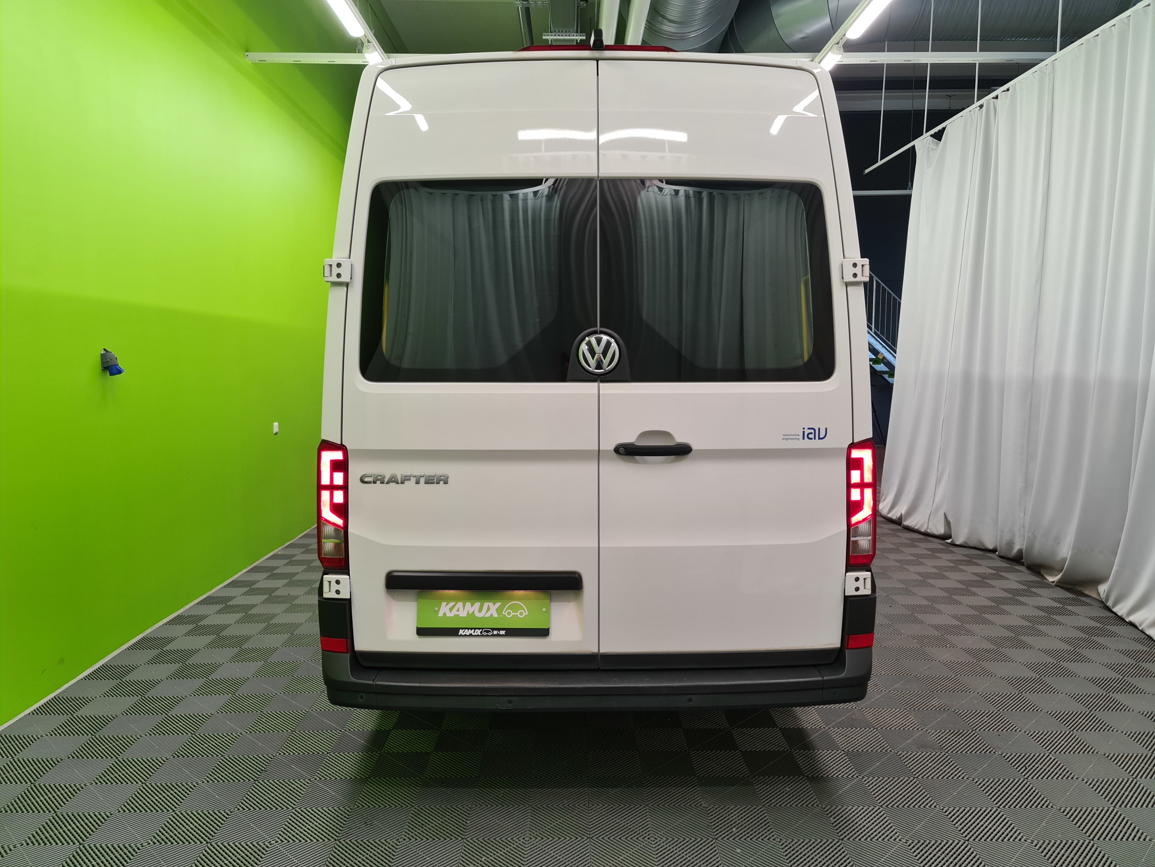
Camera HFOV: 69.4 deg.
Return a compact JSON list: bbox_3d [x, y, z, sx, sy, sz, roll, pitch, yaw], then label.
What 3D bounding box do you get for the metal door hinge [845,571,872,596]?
[{"bbox_3d":[0.939,0.508,2.822,0.092,0.082,0.075,0,5,0],"label":"metal door hinge"}]

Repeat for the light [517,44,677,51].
[{"bbox_3d":[0.070,-1.294,2.835,0.550,0.045,0.100,0,5,0],"label":"light"}]

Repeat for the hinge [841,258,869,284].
[{"bbox_3d":[0.919,-0.530,2.749,0.093,0.083,0.075,0,5,0],"label":"hinge"}]

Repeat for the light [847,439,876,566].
[{"bbox_3d":[0.965,0.244,2.864,0.117,0.439,0.150,0,5,0],"label":"light"}]

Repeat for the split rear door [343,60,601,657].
[{"bbox_3d":[-0.355,-0.220,2.781,0.849,1.992,0.180,0,5,0],"label":"split rear door"}]

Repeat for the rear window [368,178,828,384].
[{"bbox_3d":[0.064,-0.498,2.734,1.548,0.665,0.100,0,5,0],"label":"rear window"}]

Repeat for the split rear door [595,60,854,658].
[{"bbox_3d":[0.493,-0.220,2.781,0.849,1.992,0.180,0,5,0],"label":"split rear door"}]

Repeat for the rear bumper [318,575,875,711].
[{"bbox_3d":[0.065,0.697,2.855,1.910,0.397,0.340,0,5,0],"label":"rear bumper"}]

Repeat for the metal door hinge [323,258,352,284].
[{"bbox_3d":[-0.791,-0.530,2.749,0.093,0.083,0.075,0,5,0],"label":"metal door hinge"}]

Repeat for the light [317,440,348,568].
[{"bbox_3d":[-0.835,0.244,2.864,0.117,0.439,0.150,0,5,0],"label":"light"}]

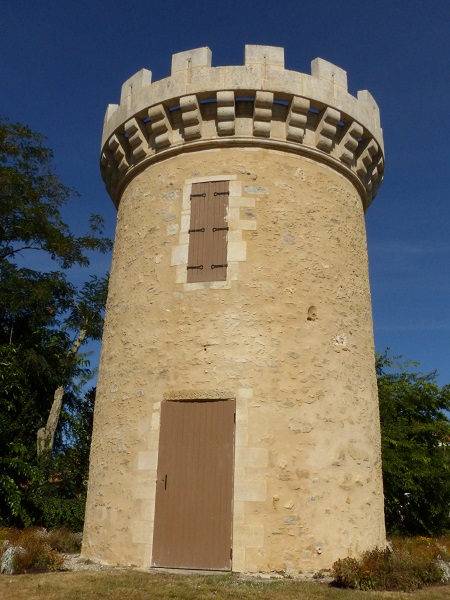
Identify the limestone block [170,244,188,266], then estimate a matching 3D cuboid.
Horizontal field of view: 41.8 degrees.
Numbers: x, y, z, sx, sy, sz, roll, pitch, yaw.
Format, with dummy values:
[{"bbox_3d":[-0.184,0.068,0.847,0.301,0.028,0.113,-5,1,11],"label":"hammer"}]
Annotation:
[{"bbox_3d":[-0.643,-0.631,8.968,0.303,0.349,0.220,-7,-21,22],"label":"limestone block"}]

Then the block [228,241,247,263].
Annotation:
[{"bbox_3d":[0.180,-0.675,8.789,0.280,0.331,0.220,1,-19,2],"label":"block"}]

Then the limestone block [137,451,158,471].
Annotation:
[{"bbox_3d":[-0.989,2.215,8.082,0.345,0.239,0.220,-10,-22,29],"label":"limestone block"}]

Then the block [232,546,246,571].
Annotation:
[{"bbox_3d":[0.179,3.241,7.377,0.152,0.289,0.220,2,-19,0],"label":"block"}]

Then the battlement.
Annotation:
[{"bbox_3d":[0.330,-2.436,11.823,5.449,1.675,5.449,2,-19,0],"label":"battlement"}]

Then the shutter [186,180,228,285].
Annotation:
[{"bbox_3d":[-0.234,-1.031,8.919,0.598,1.661,0.120,-3,-20,12],"label":"shutter"}]

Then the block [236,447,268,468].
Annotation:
[{"bbox_3d":[0.343,2.097,7.796,0.440,0.251,0.220,3,-19,-3],"label":"block"}]

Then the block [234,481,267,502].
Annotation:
[{"bbox_3d":[0.318,2.485,7.655,0.419,0.252,0.220,3,-19,-3],"label":"block"}]

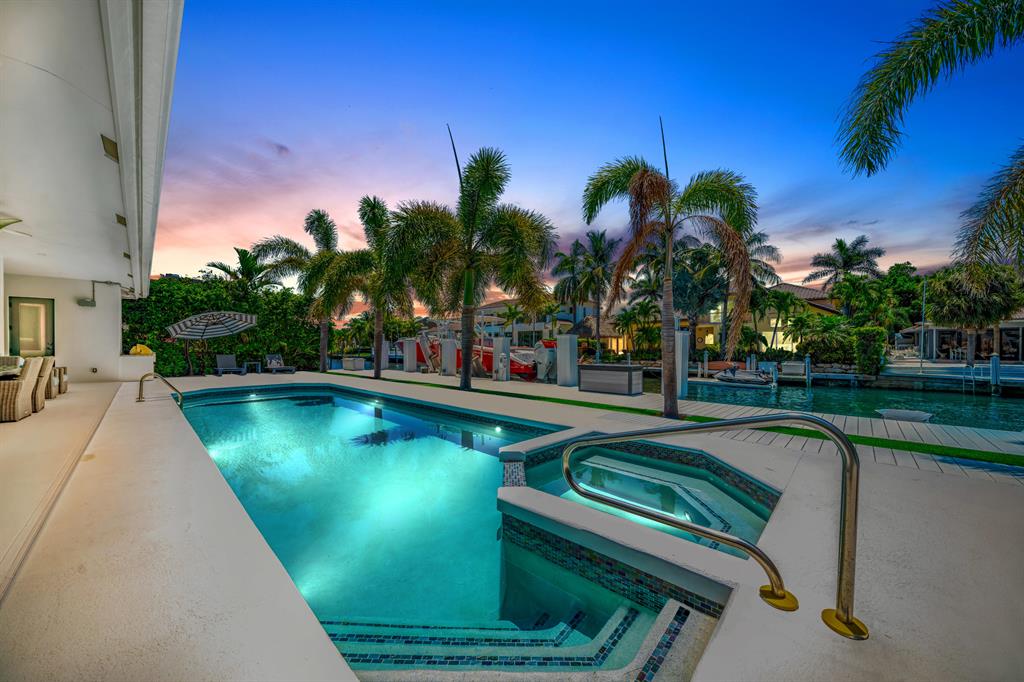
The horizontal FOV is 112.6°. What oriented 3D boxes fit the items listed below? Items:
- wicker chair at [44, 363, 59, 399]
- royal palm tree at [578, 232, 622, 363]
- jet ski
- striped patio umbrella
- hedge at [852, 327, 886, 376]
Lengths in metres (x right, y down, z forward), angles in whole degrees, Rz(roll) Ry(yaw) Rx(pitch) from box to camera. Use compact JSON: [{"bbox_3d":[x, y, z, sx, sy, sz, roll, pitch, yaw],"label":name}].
[{"bbox_3d":[-10.050,0.814,7.036,0.680,0.750,0.750,-1,-1,43],"label":"wicker chair"},{"bbox_3d":[10.260,-5.437,40.111,5.200,15.500,5.200,0,-1,14],"label":"royal palm tree"},{"bbox_3d":[15.000,2.244,22.261,3.150,1.150,1.200,-1,-1,43],"label":"jet ski"},{"bbox_3d":[-11.360,0.100,12.900,2.600,2.500,2.500,1,-1,-44],"label":"striped patio umbrella"},{"bbox_3d":[23.500,0.679,22.491,1.600,3.200,2.400,-1,-1,43],"label":"hedge"}]

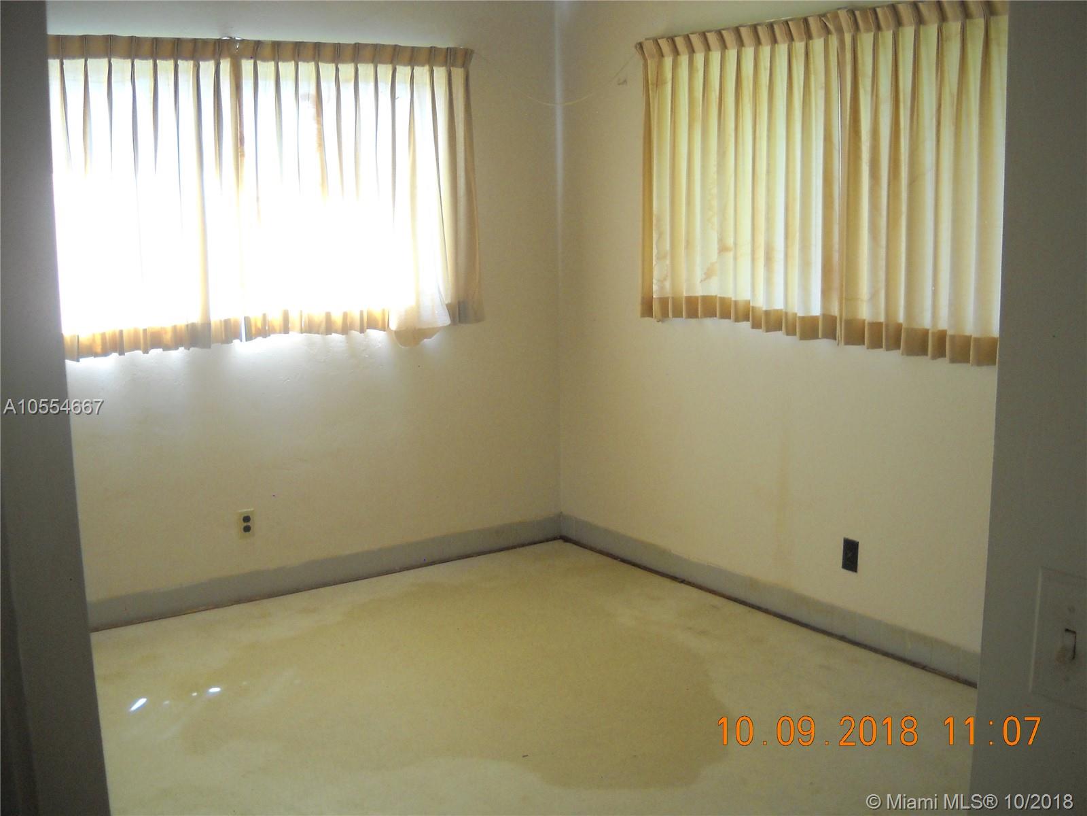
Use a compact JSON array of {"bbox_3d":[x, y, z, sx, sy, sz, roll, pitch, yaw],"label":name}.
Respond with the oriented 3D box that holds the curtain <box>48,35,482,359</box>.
[{"bbox_3d":[-1.078,-0.837,4.631,1.980,1.160,0.120,-8,12,-35],"label":"curtain"}]

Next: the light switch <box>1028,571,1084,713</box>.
[{"bbox_3d":[0.452,0.199,1.020,0.015,0.115,0.070,-8,12,-35],"label":"light switch"}]

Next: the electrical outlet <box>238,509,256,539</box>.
[{"bbox_3d":[-1.196,0.469,4.817,0.070,0.115,0.012,-8,12,-35],"label":"electrical outlet"}]

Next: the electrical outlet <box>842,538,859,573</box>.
[{"bbox_3d":[1.099,0.529,4.281,0.012,0.115,0.070,-8,12,-35],"label":"electrical outlet"}]

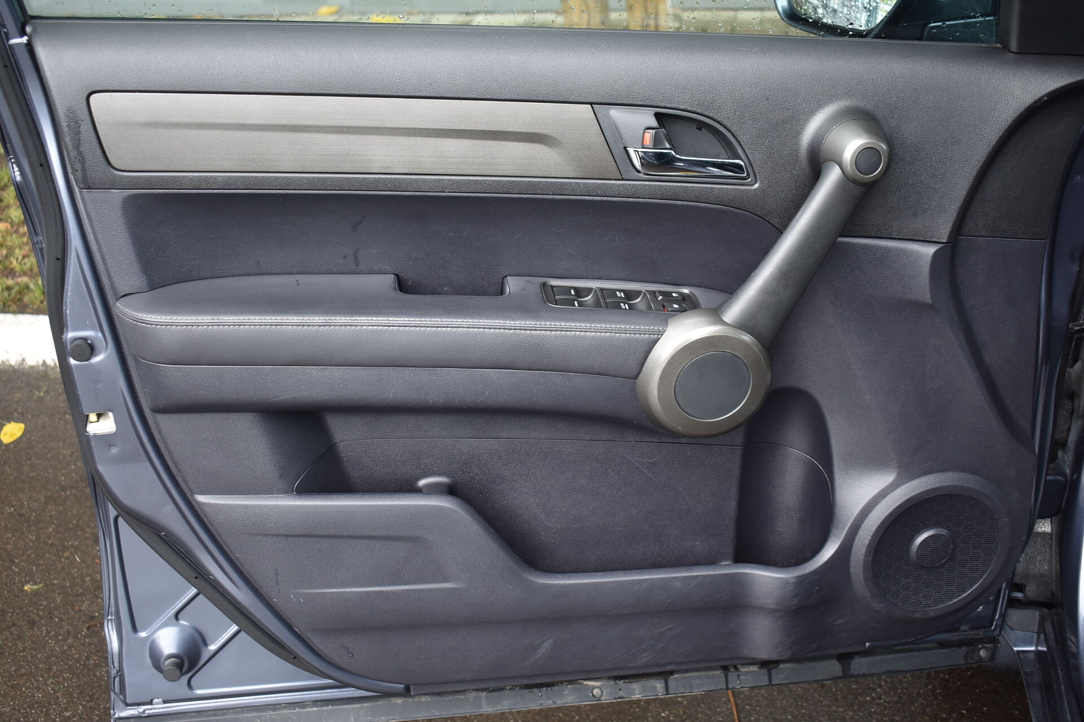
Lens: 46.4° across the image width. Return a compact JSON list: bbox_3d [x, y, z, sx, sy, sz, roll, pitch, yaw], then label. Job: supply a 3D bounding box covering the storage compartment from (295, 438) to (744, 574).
[{"bbox_3d":[-0.011,0.186,1.389,0.515,0.185,0.093,-2,22,-6],"label":"storage compartment"}]

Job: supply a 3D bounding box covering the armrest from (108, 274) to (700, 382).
[{"bbox_3d":[-0.121,-0.032,1.272,0.590,0.090,0.105,-2,22,-6],"label":"armrest"}]

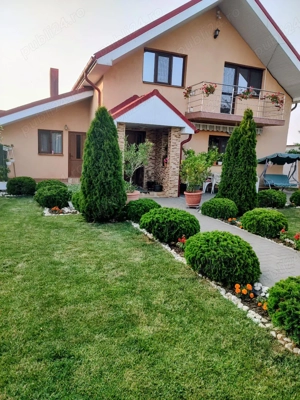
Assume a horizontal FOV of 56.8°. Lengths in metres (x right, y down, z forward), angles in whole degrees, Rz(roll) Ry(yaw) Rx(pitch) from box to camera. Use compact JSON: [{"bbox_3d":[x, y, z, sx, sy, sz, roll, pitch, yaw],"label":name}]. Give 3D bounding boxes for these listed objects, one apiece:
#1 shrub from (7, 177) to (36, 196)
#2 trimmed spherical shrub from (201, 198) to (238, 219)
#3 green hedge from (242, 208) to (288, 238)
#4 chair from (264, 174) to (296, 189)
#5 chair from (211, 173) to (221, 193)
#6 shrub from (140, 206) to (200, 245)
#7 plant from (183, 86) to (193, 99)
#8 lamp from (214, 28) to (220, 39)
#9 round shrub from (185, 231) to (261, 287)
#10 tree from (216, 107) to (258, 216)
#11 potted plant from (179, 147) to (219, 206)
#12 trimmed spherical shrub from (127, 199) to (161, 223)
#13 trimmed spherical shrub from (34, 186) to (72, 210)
[{"bbox_3d":[-3.810,-0.398,8.260,0.800,0.580,0.800,-1,11,-19],"label":"shrub"},{"bbox_3d":[1.792,0.219,7.154,0.937,0.481,0.937,0,10,-19],"label":"trimmed spherical shrub"},{"bbox_3d":[2.258,0.456,5.472,0.850,0.560,0.850,-1,11,-19],"label":"green hedge"},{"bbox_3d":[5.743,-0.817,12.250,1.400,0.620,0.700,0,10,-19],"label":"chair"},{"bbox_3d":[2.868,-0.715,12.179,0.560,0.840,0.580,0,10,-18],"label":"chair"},{"bbox_3d":[0.367,0.441,5.024,1.079,0.580,1.079,0,10,-19],"label":"shrub"},{"bbox_3d":[1.560,-4.305,11.200,0.340,0.500,0.380,-1,11,-19],"label":"plant"},{"bbox_3d":[2.746,-6.805,11.353,0.170,0.360,0.210,-1,11,-19],"label":"lamp"},{"bbox_3d":[0.892,0.713,3.485,0.920,0.630,0.920,3,10,-1],"label":"round shrub"},{"bbox_3d":[2.437,-1.015,7.567,1.132,2.845,1.132,0,10,-19],"label":"tree"},{"bbox_3d":[1.438,-0.653,8.205,1.100,1.660,1.000,5,11,10],"label":"potted plant"},{"bbox_3d":[-0.152,0.229,6.107,0.800,0.520,0.800,3,10,-1],"label":"trimmed spherical shrub"},{"bbox_3d":[-2.561,-0.079,7.352,0.925,0.598,0.925,0,10,-19],"label":"trimmed spherical shrub"}]

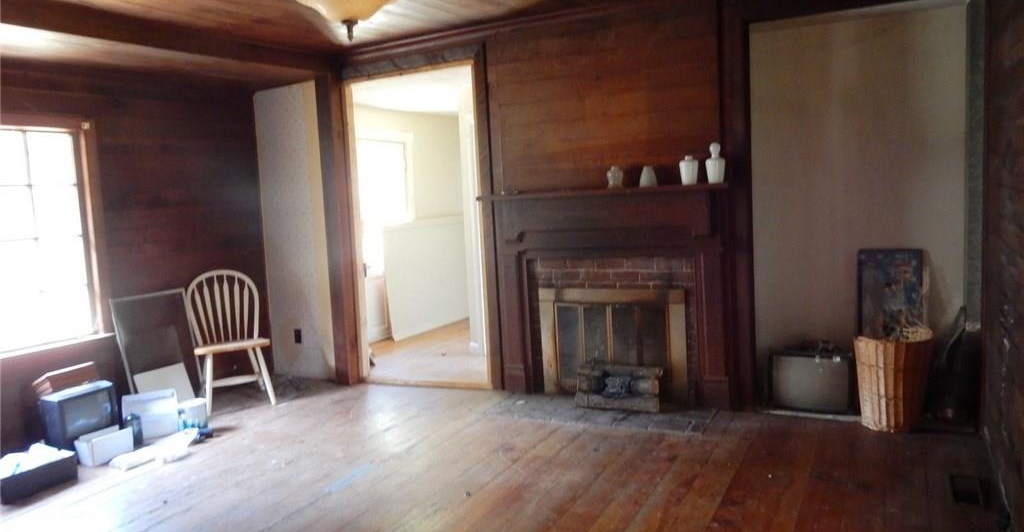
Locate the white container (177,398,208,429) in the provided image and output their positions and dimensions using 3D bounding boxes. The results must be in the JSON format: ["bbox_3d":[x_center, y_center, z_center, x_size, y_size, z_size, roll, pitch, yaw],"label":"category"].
[{"bbox_3d":[-1.978,0.918,4.574,0.163,0.174,0.102,-6,7,-26],"label":"white container"}]

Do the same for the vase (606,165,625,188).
[{"bbox_3d":[0.620,-0.536,4.432,0.103,0.131,0.103,0,7,27],"label":"vase"}]

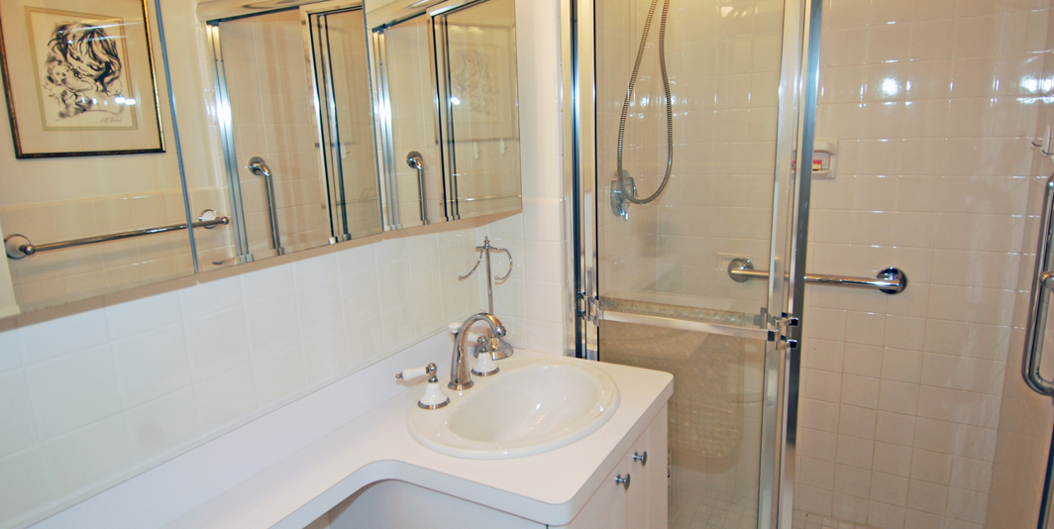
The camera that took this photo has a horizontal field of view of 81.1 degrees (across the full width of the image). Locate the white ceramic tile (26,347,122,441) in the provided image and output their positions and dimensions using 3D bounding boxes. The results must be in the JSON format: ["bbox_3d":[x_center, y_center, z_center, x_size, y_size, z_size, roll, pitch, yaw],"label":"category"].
[{"bbox_3d":[-0.634,0.177,0.866,0.008,0.107,0.107,5,14,30],"label":"white ceramic tile"}]

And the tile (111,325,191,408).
[{"bbox_3d":[-0.579,0.155,0.958,0.008,0.107,0.107,5,14,30],"label":"tile"}]

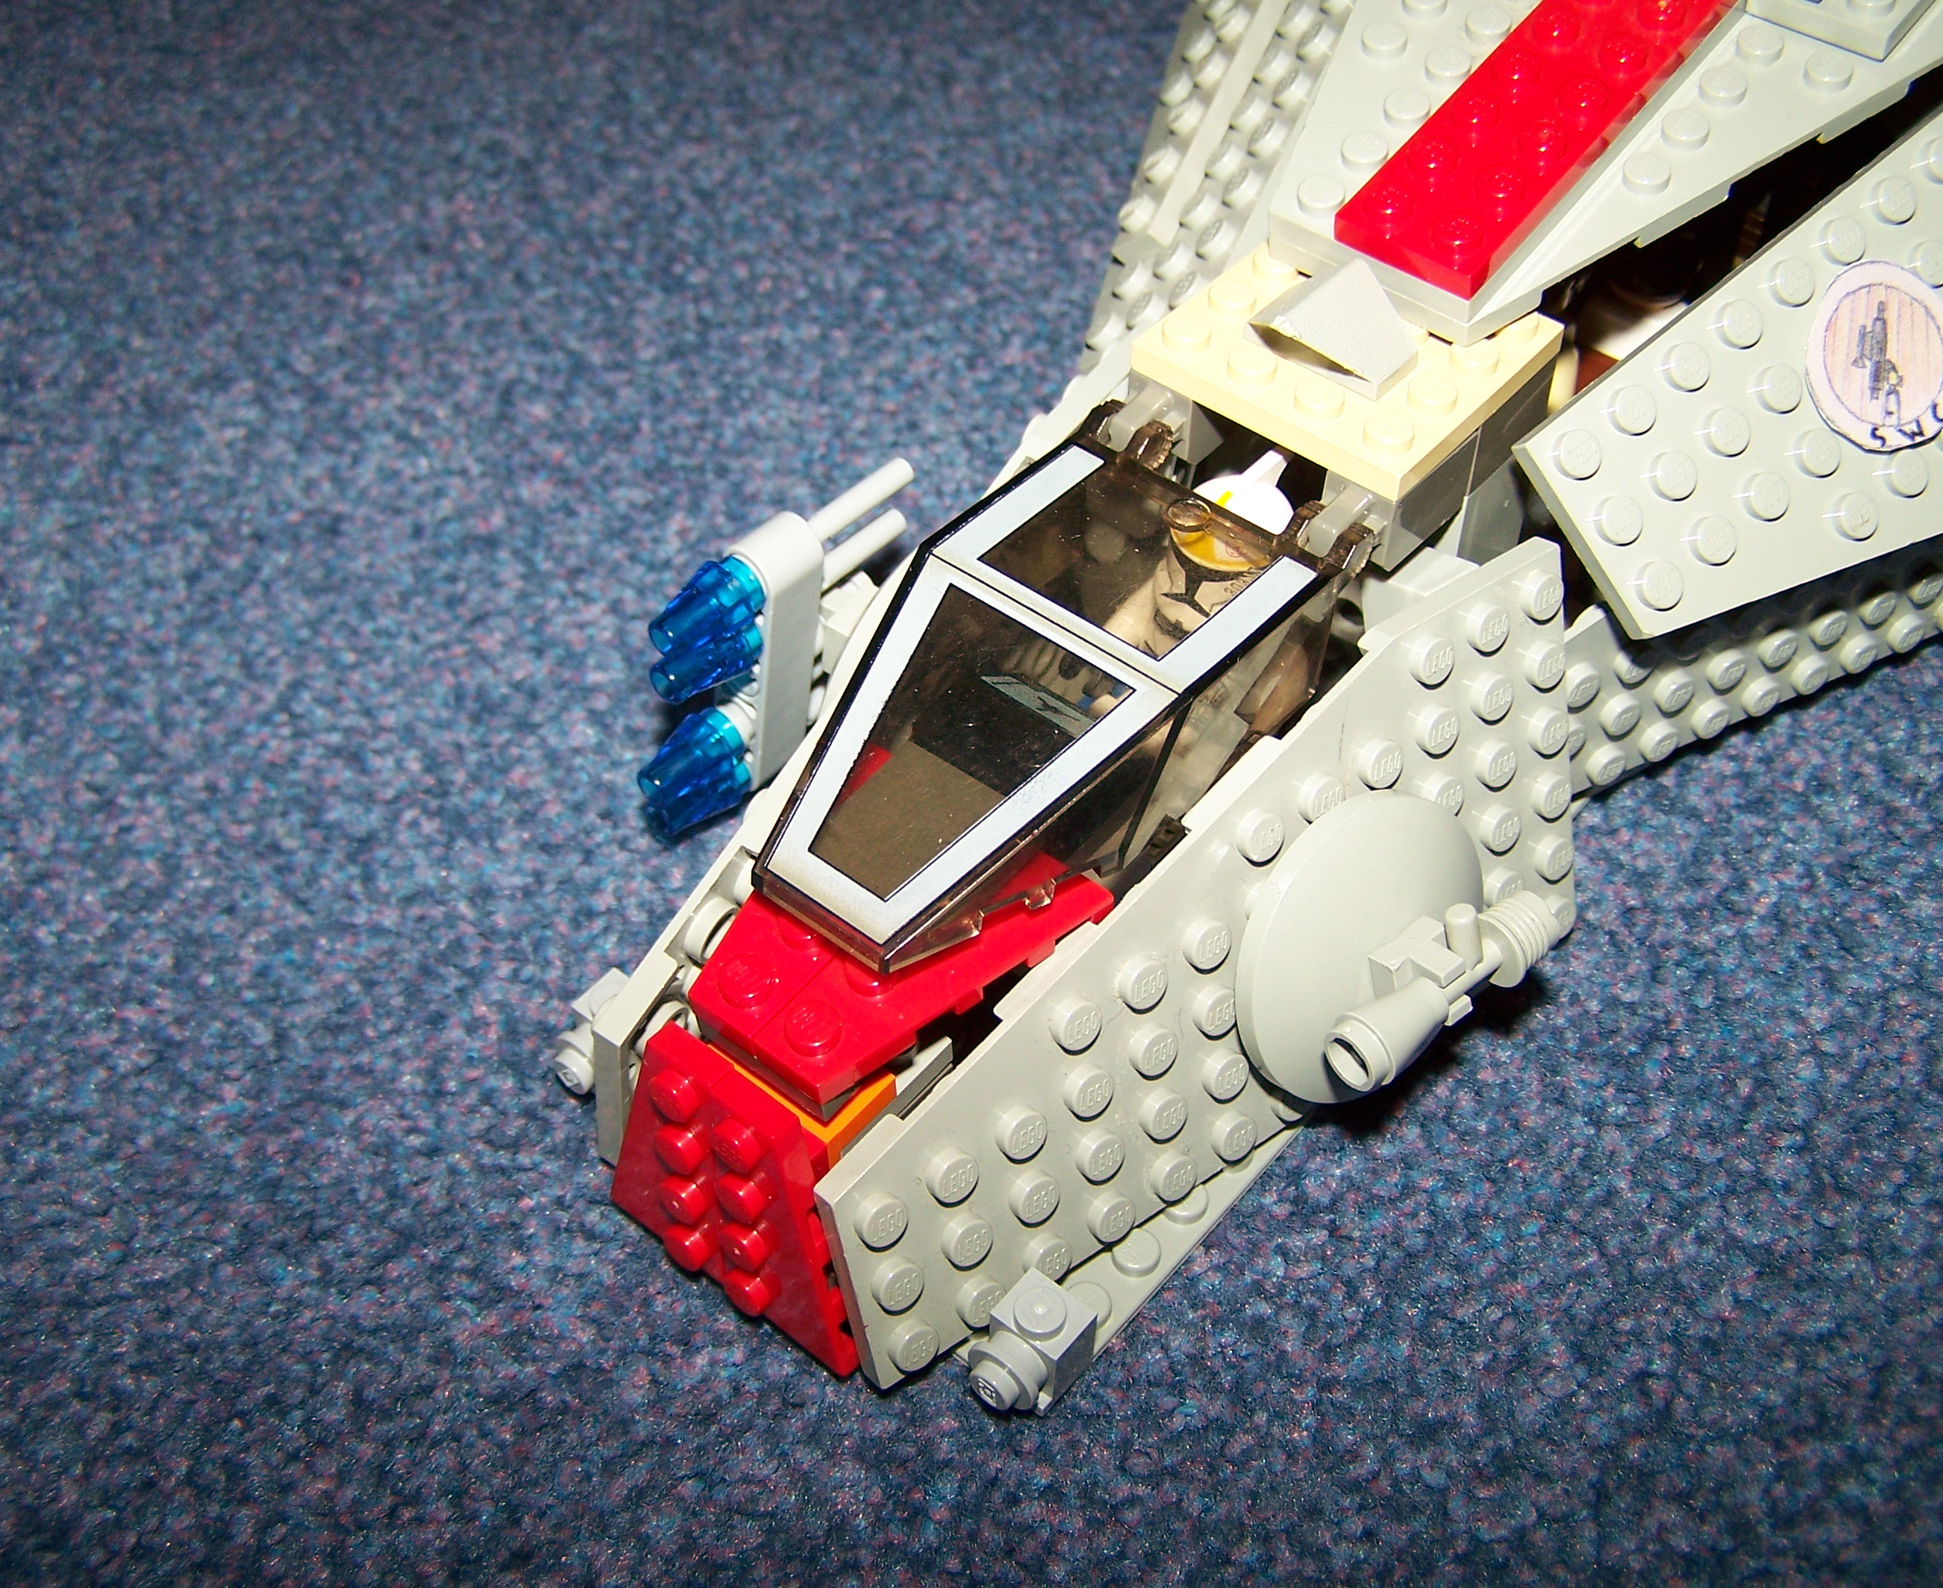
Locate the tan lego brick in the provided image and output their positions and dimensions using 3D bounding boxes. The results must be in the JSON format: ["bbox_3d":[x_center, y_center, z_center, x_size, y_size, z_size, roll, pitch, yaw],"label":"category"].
[{"bbox_3d":[0.039,-0.046,0.239,0.032,0.005,0.032,32,55,25],"label":"tan lego brick"}]

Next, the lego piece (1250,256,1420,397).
[{"bbox_3d":[0.036,-0.048,0.232,0.016,0.010,0.008,32,55,25],"label":"lego piece"}]

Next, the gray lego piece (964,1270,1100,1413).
[{"bbox_3d":[0.005,0.054,0.225,0.008,0.011,0.011,32,55,25],"label":"gray lego piece"}]

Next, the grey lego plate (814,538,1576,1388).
[{"bbox_3d":[0.025,0.015,0.226,0.096,0.048,0.005,-29,36,-26],"label":"grey lego plate"}]

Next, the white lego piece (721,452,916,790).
[{"bbox_3d":[-0.018,-0.020,0.267,0.008,0.040,0.025,38,56,19],"label":"white lego piece"}]

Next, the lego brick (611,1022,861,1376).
[{"bbox_3d":[-0.024,0.038,0.221,0.032,0.032,0.005,33,52,26],"label":"lego brick"}]

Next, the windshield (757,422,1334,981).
[{"bbox_3d":[0.005,-0.009,0.220,0.032,0.019,0.059,32,55,25],"label":"windshield"}]

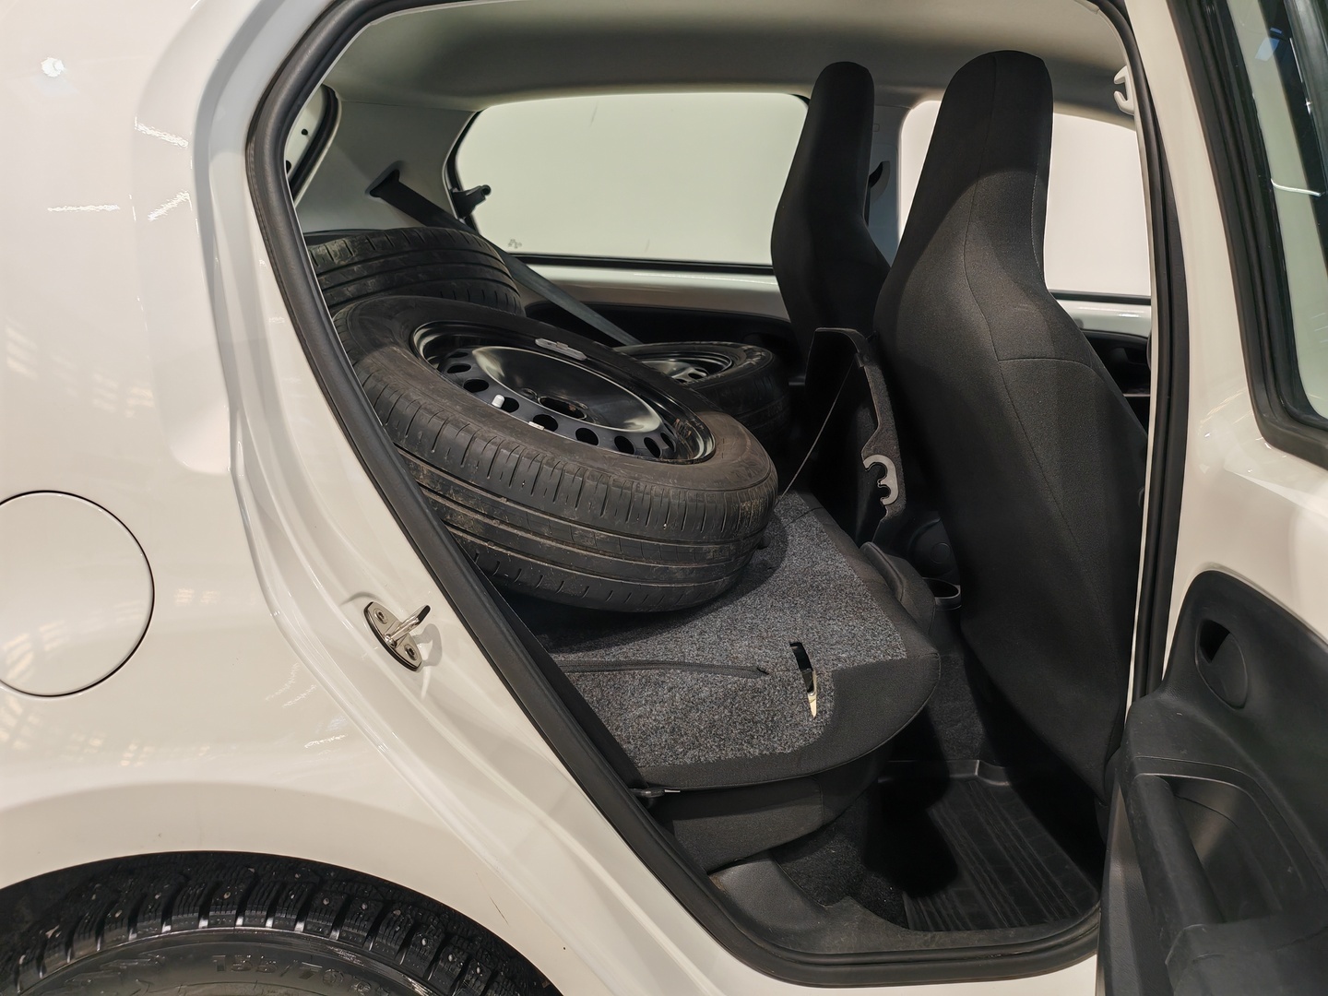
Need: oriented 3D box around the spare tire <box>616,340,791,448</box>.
[{"bbox_3d":[-0.059,-0.157,1.847,0.583,0.170,0.583,-8,18,-5],"label":"spare tire"}]

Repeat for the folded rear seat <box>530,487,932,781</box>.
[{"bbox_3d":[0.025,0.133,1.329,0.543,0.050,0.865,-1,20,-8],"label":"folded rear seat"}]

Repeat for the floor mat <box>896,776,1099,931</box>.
[{"bbox_3d":[0.432,0.476,1.374,0.330,0.035,0.370,1,19,-9],"label":"floor mat"}]

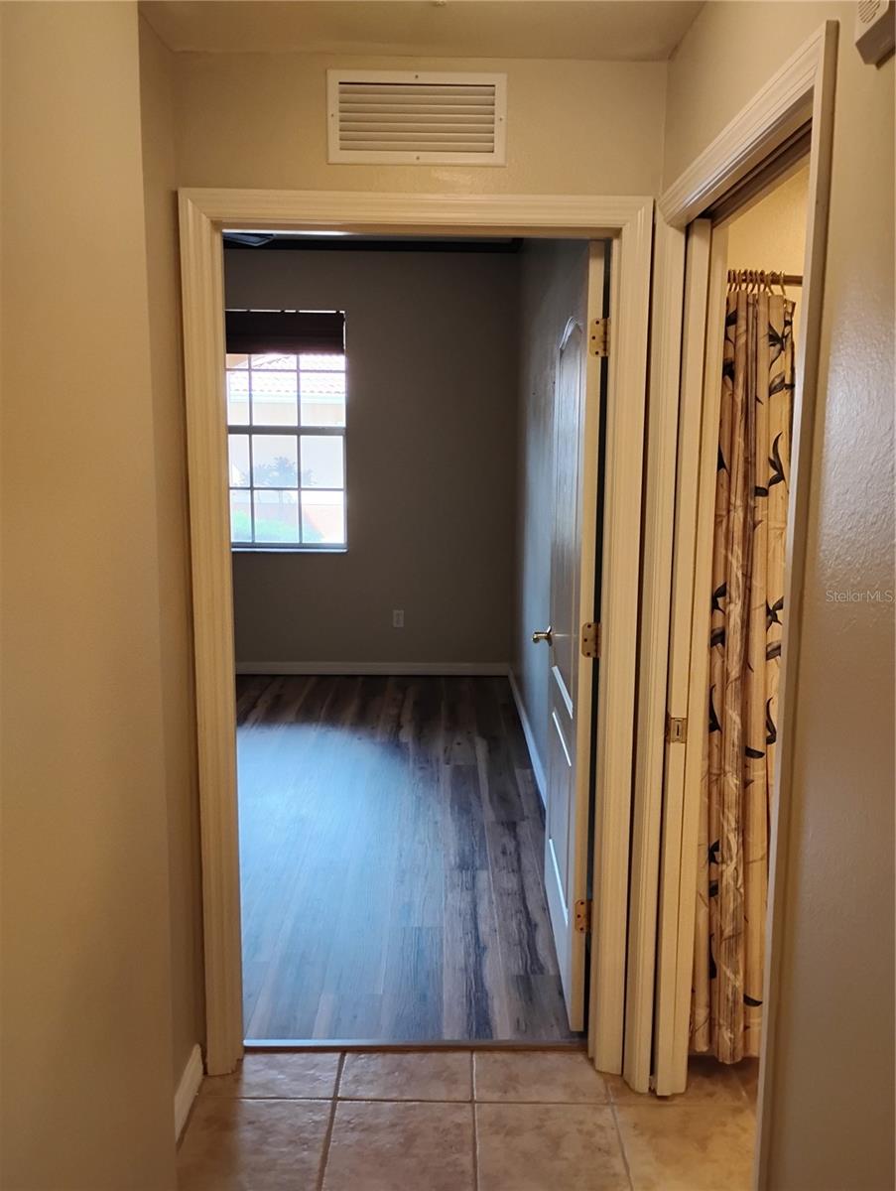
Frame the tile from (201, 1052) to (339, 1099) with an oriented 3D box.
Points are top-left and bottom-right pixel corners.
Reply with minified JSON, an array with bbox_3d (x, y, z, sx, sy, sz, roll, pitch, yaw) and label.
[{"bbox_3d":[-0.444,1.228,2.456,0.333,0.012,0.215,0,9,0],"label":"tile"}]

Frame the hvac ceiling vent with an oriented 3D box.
[{"bbox_3d":[-0.068,-1.053,2.126,0.393,0.192,0.025,0,9,0],"label":"hvac ceiling vent"}]

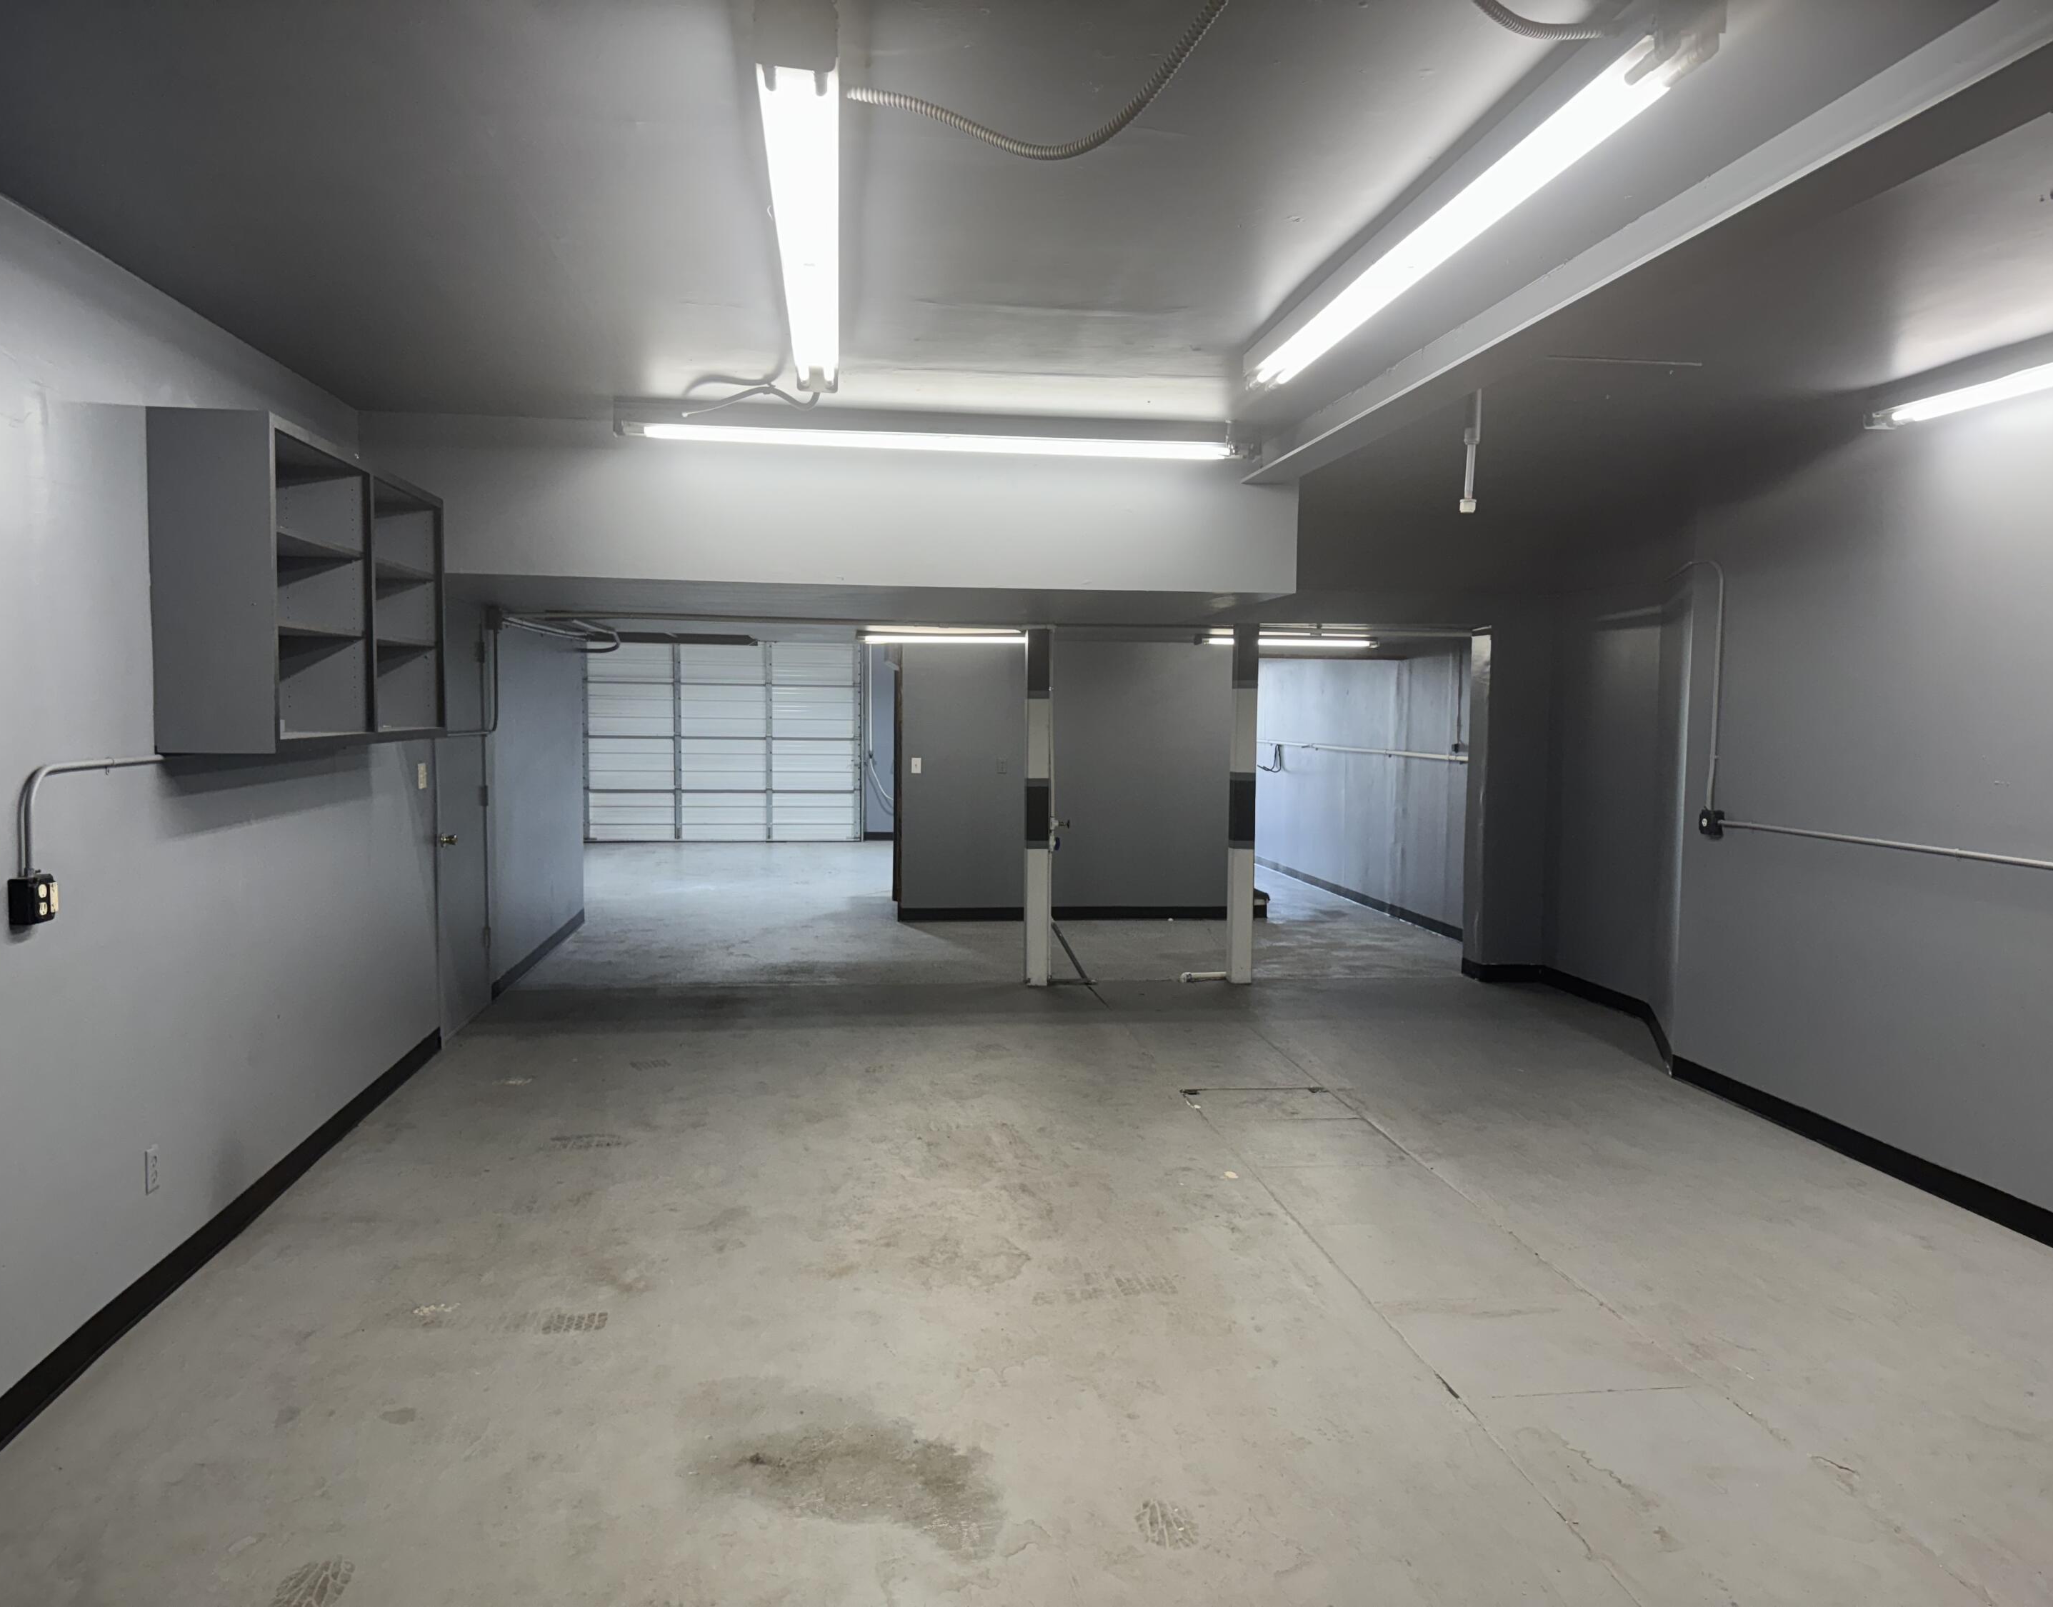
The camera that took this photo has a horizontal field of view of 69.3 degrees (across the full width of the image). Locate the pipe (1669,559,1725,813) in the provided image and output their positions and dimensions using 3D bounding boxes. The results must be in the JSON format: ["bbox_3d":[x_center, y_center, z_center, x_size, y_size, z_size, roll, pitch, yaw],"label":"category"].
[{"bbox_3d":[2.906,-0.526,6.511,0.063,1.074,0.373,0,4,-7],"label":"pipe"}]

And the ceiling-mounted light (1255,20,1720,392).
[{"bbox_3d":[0.828,-1.237,3.316,0.123,0.113,2.432,0,4,-5],"label":"ceiling-mounted light"}]

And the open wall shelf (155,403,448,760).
[{"bbox_3d":[-2.296,-0.652,4.866,0.314,0.908,1.776,0,4,-7],"label":"open wall shelf"}]

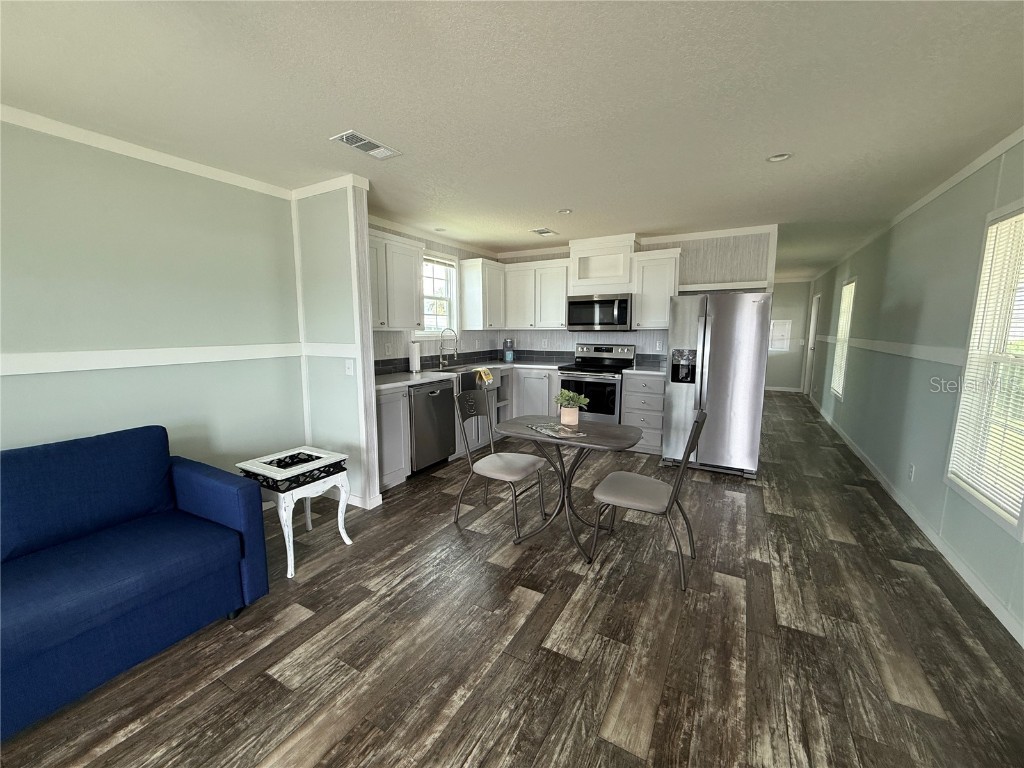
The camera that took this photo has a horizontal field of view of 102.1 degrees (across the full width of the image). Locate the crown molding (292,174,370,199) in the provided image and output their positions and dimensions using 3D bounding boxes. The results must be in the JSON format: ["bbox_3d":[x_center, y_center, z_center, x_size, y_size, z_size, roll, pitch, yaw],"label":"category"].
[{"bbox_3d":[-1.386,-1.456,3.132,0.694,0.083,0.151,4,8,29],"label":"crown molding"}]

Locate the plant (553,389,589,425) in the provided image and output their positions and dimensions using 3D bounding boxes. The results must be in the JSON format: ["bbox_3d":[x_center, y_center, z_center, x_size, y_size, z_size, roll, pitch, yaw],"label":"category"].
[{"bbox_3d":[0.424,0.154,2.908,0.240,0.245,0.220,0,8,0],"label":"plant"}]

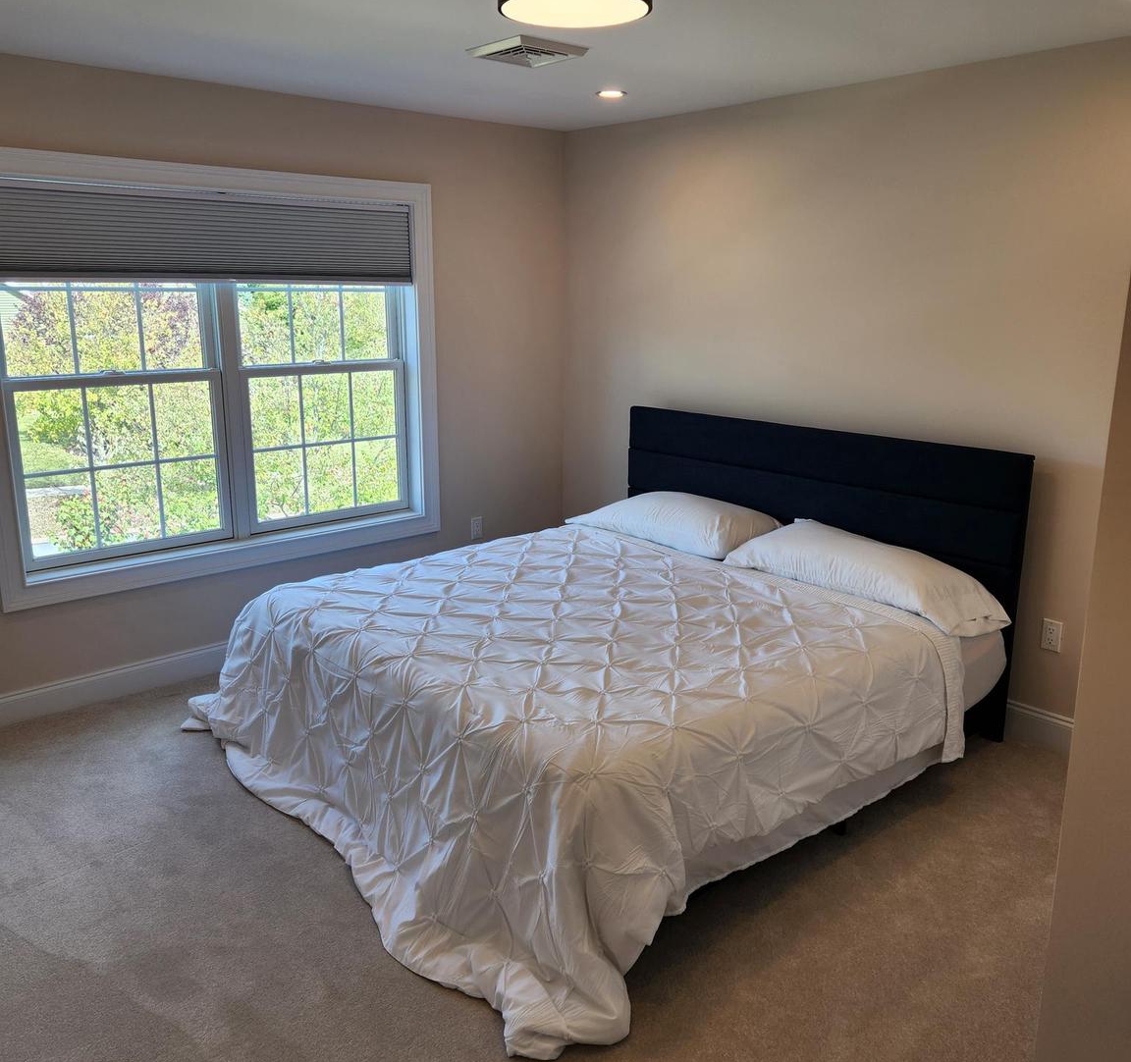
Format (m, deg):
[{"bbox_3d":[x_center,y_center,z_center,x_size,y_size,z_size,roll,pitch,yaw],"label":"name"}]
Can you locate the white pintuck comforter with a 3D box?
[{"bbox_3d":[-0.056,0.526,3.554,1.966,0.638,2.293,-12,18,-40],"label":"white pintuck comforter"}]

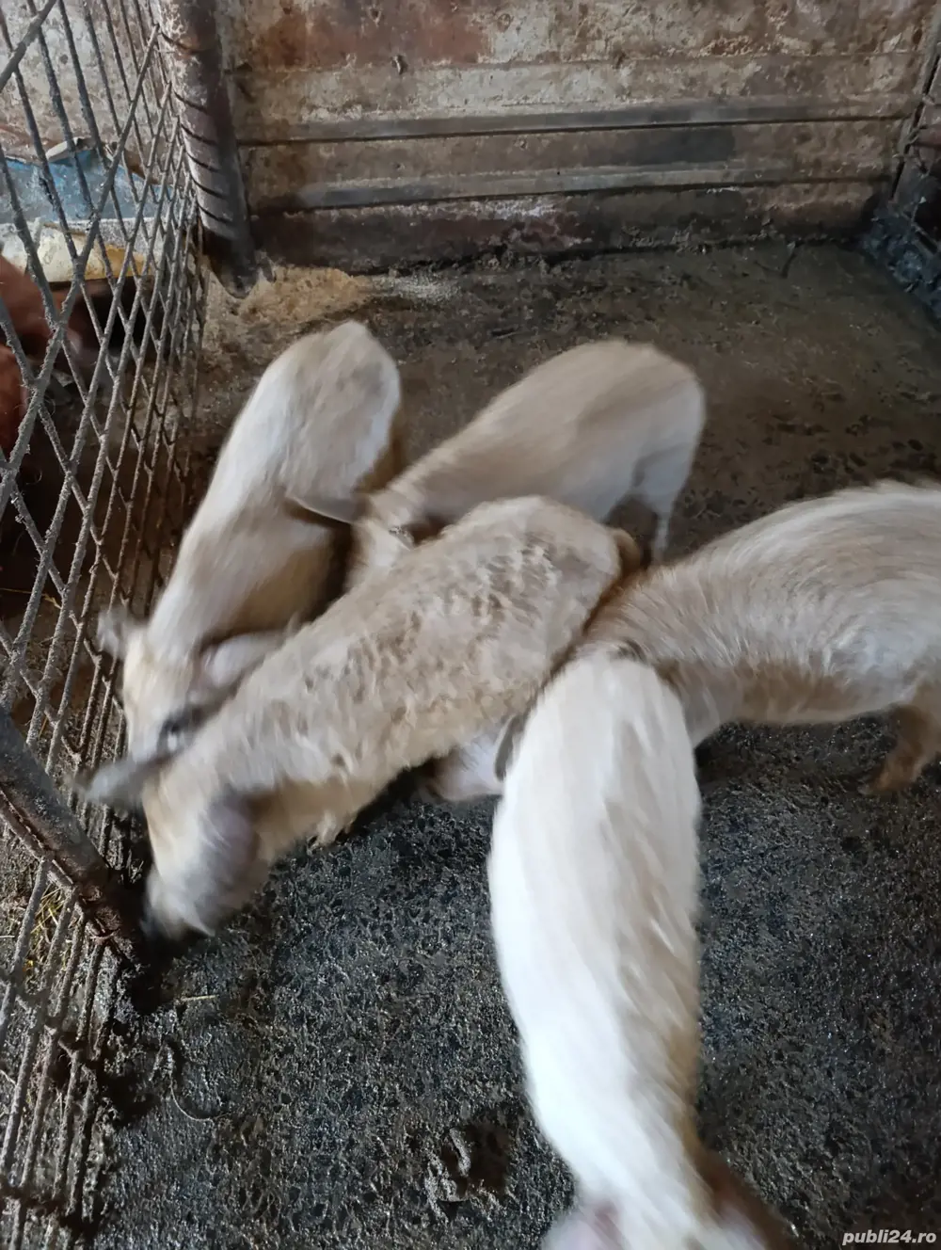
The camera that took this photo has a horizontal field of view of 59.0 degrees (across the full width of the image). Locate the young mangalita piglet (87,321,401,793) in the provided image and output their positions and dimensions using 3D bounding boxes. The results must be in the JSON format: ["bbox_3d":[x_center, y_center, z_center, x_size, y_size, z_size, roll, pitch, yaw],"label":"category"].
[{"bbox_3d":[-0.307,-0.140,1.479,0.260,0.440,0.900,8,45,7],"label":"young mangalita piglet"}]

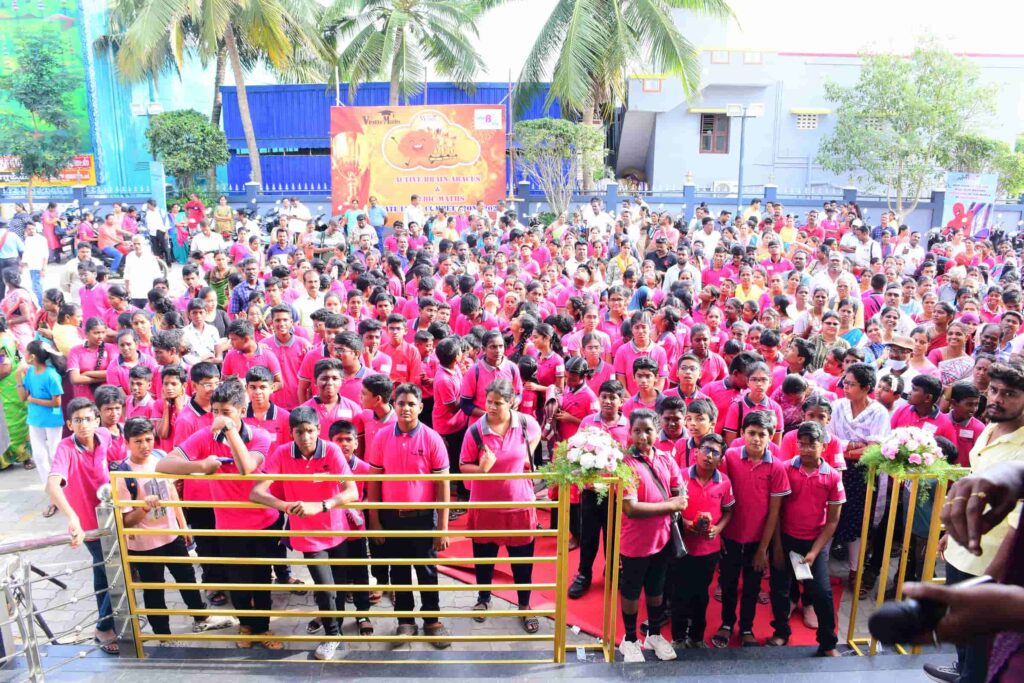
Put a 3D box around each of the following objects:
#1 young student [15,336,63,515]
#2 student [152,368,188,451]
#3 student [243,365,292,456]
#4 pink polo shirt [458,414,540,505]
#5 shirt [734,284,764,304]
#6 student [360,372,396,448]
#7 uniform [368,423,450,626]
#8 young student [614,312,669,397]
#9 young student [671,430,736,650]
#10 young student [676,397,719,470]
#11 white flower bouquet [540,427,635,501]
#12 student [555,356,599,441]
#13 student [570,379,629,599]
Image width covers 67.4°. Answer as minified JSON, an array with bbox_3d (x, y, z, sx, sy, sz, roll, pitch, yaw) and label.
[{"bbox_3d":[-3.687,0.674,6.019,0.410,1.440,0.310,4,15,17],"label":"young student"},{"bbox_3d":[-2.290,0.865,5.350,0.420,1.460,0.340,-1,14,-5],"label":"student"},{"bbox_3d":[-1.427,0.878,4.523,0.440,1.510,0.280,-3,14,-14],"label":"student"},{"bbox_3d":[-0.061,0.712,4.461,0.480,0.630,0.320,0,14,2],"label":"pink polo shirt"},{"bbox_3d":[2.699,-0.390,8.766,0.380,0.550,0.240,2,14,8],"label":"shirt"},{"bbox_3d":[-0.768,0.891,4.619,0.420,1.440,0.280,7,15,27],"label":"student"},{"bbox_3d":[-0.556,1.032,4.231,0.440,1.245,0.270,-1,13,-3],"label":"uniform"},{"bbox_3d":[1.032,0.555,6.167,0.450,1.640,0.280,1,14,6],"label":"young student"},{"bbox_3d":[1.112,1.150,4.461,0.410,1.309,0.320,3,14,11],"label":"young student"},{"bbox_3d":[1.054,0.974,4.443,0.400,1.360,0.270,7,15,26],"label":"young student"},{"bbox_3d":[0.378,0.612,3.844,0.460,0.280,0.400,0,13,0],"label":"white flower bouquet"},{"bbox_3d":[0.470,0.808,5.620,0.420,1.444,0.360,8,16,31],"label":"student"},{"bbox_3d":[0.580,0.945,5.002,0.430,1.466,0.400,2,14,8],"label":"student"}]

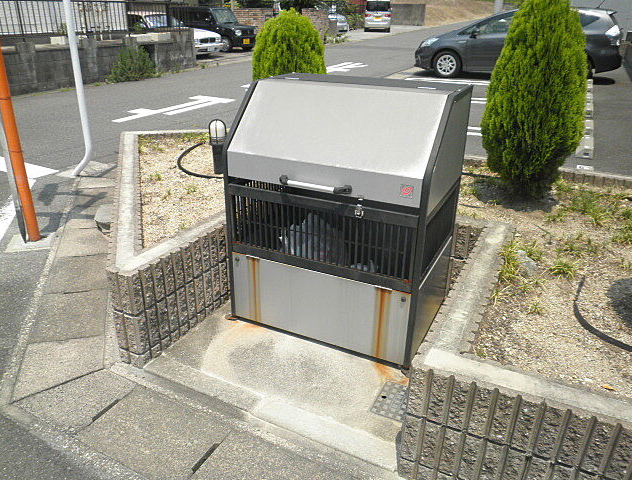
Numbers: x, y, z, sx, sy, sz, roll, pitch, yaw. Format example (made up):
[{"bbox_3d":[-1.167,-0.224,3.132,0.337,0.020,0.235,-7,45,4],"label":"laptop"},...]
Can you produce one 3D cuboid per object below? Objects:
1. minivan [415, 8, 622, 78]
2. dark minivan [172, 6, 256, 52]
[{"bbox_3d":[4.676,-4.711,11.437,4.615,1.575,1.775,8,25,15],"label":"minivan"},{"bbox_3d":[-4.078,-8.191,18.726,3.395,1.580,1.475,12,27,24],"label":"dark minivan"}]

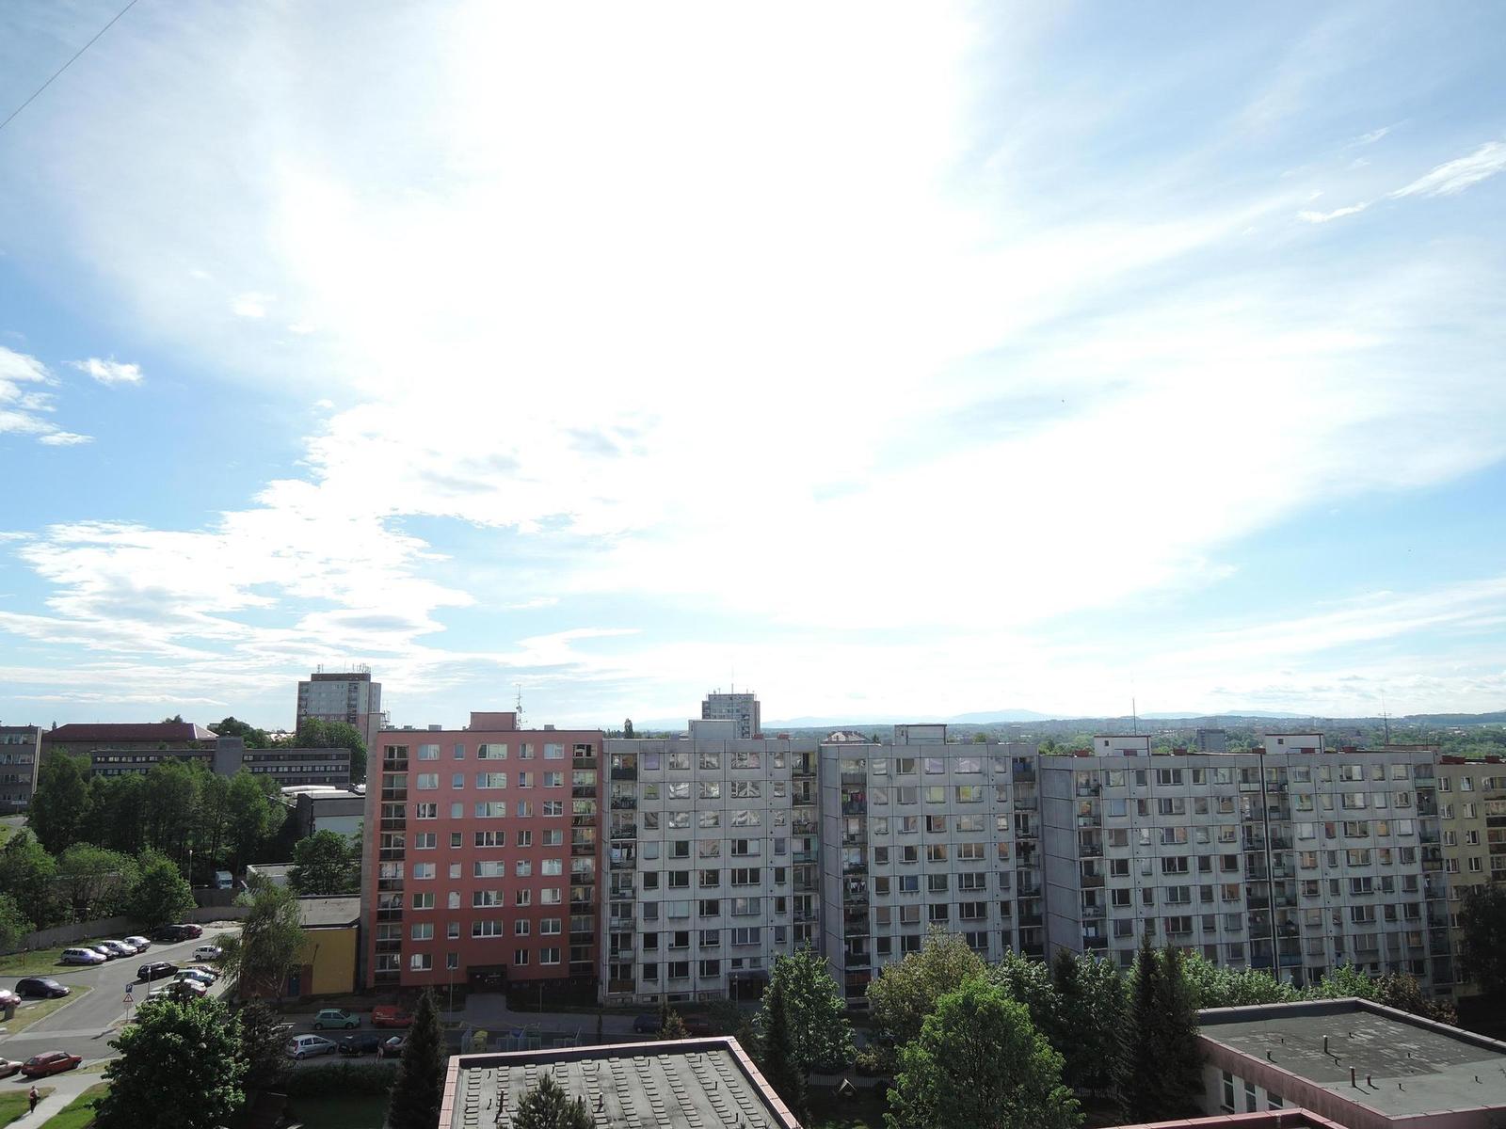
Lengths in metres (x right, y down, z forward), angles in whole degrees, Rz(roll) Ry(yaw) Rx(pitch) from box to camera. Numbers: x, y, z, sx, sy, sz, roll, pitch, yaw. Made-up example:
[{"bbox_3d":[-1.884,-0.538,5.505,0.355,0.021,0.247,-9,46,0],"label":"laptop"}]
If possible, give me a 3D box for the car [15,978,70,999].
[{"bbox_3d":[-64.340,38.250,94.730,4.400,1.470,1.750,-3,-9,16],"label":"car"}]

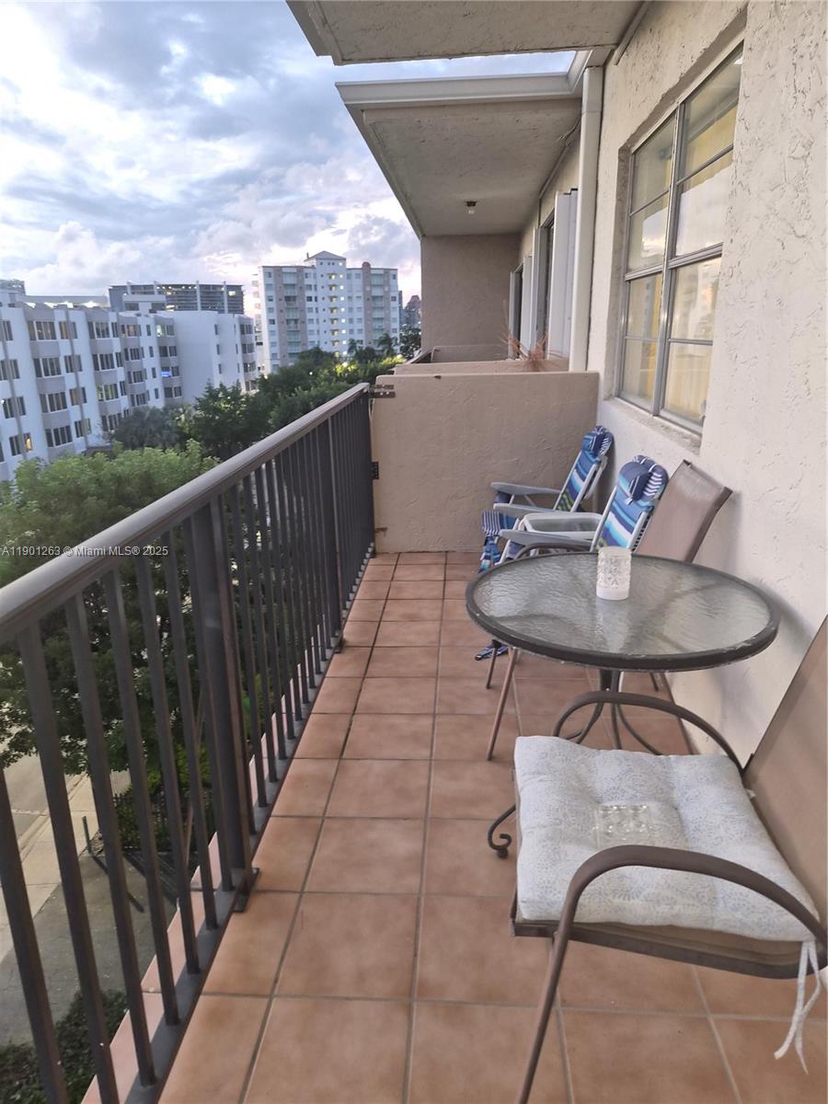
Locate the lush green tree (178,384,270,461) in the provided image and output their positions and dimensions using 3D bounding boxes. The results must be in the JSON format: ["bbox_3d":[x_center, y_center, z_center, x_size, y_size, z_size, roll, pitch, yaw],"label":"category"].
[{"bbox_3d":[-20.244,-14.408,80.314,8.800,7.500,8.800,0,17,4],"label":"lush green tree"}]

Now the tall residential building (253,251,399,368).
[{"bbox_3d":[-23.379,-63.449,198.037,37.173,33.263,12.000,-10,19,-26],"label":"tall residential building"}]

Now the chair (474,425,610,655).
[{"bbox_3d":[0.723,-0.271,4.201,0.716,0.885,0.612,0,17,4],"label":"chair"}]

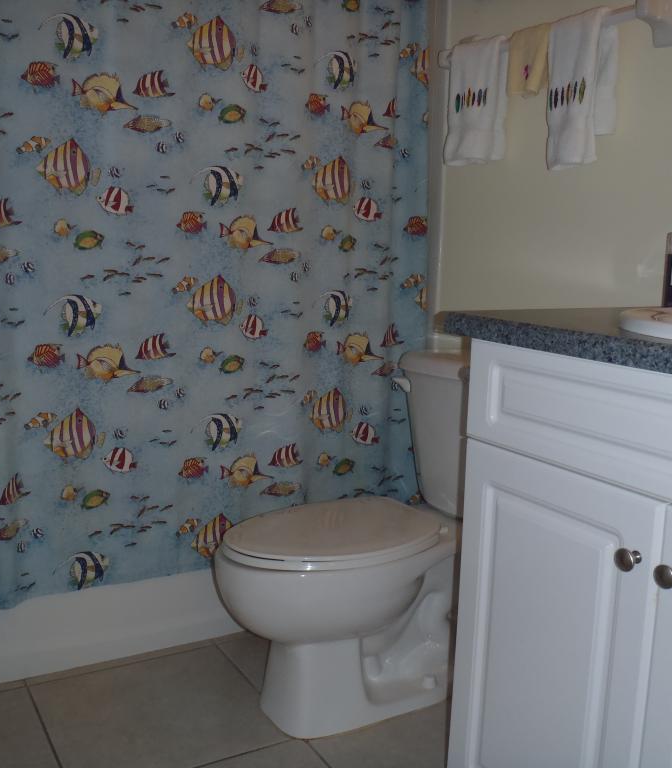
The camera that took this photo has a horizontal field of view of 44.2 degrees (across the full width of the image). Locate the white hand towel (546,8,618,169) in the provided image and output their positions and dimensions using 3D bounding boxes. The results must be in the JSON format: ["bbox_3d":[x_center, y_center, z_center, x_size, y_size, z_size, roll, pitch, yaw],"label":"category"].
[{"bbox_3d":[0.491,-0.587,1.671,0.066,0.290,0.154,-4,11,-30],"label":"white hand towel"}]

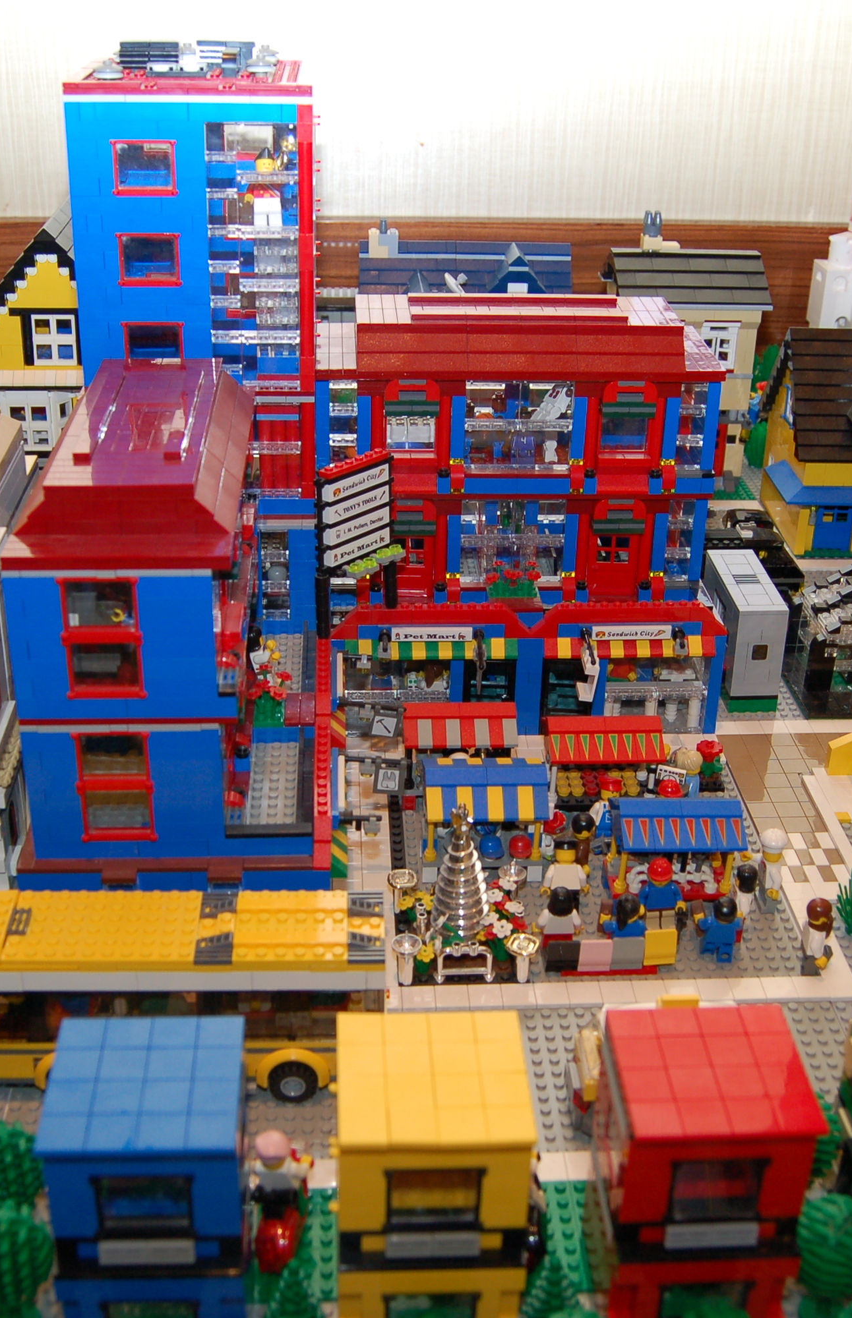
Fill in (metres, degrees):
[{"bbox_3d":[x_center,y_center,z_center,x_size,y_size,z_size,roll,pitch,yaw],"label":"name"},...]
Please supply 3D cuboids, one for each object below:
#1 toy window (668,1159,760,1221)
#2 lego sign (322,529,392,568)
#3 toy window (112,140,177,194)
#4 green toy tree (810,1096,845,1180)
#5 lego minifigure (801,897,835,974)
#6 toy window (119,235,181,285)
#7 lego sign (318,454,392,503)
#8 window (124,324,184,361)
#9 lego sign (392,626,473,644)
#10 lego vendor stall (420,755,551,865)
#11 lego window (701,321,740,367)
[{"bbox_3d":[0.099,0.180,0.512,0.034,0.029,0.008,0,27,-4],"label":"toy window"},{"bbox_3d":[-0.039,-0.064,0.840,0.008,0.010,0.048,21,33,34],"label":"lego sign"},{"bbox_3d":[-0.148,-0.260,0.786,0.033,0.029,0.008,0,27,-3],"label":"toy window"},{"bbox_3d":[0.145,0.198,0.591,0.034,0.054,0.034,-1,27,-3],"label":"green toy tree"},{"bbox_3d":[0.190,0.135,0.731,0.016,0.043,0.025,-1,27,-3],"label":"lego minifigure"},{"bbox_3d":[-0.150,-0.218,0.810,0.034,0.029,0.008,0,27,-4],"label":"toy window"},{"bbox_3d":[-0.039,-0.103,0.831,0.008,0.019,0.050,24,35,37],"label":"lego sign"},{"bbox_3d":[-0.151,-0.174,0.829,0.033,0.029,0.008,0,27,-3],"label":"window"},{"bbox_3d":[0.004,-0.015,0.888,0.048,0.008,0.004,0,27,-4],"label":"lego sign"},{"bbox_3d":[0.031,0.085,0.803,0.064,0.061,0.048,0,27,-3],"label":"lego vendor stall"},{"bbox_3d":[0.255,-0.272,1.289,0.032,0.042,0.009,-1,27,-3],"label":"lego window"}]

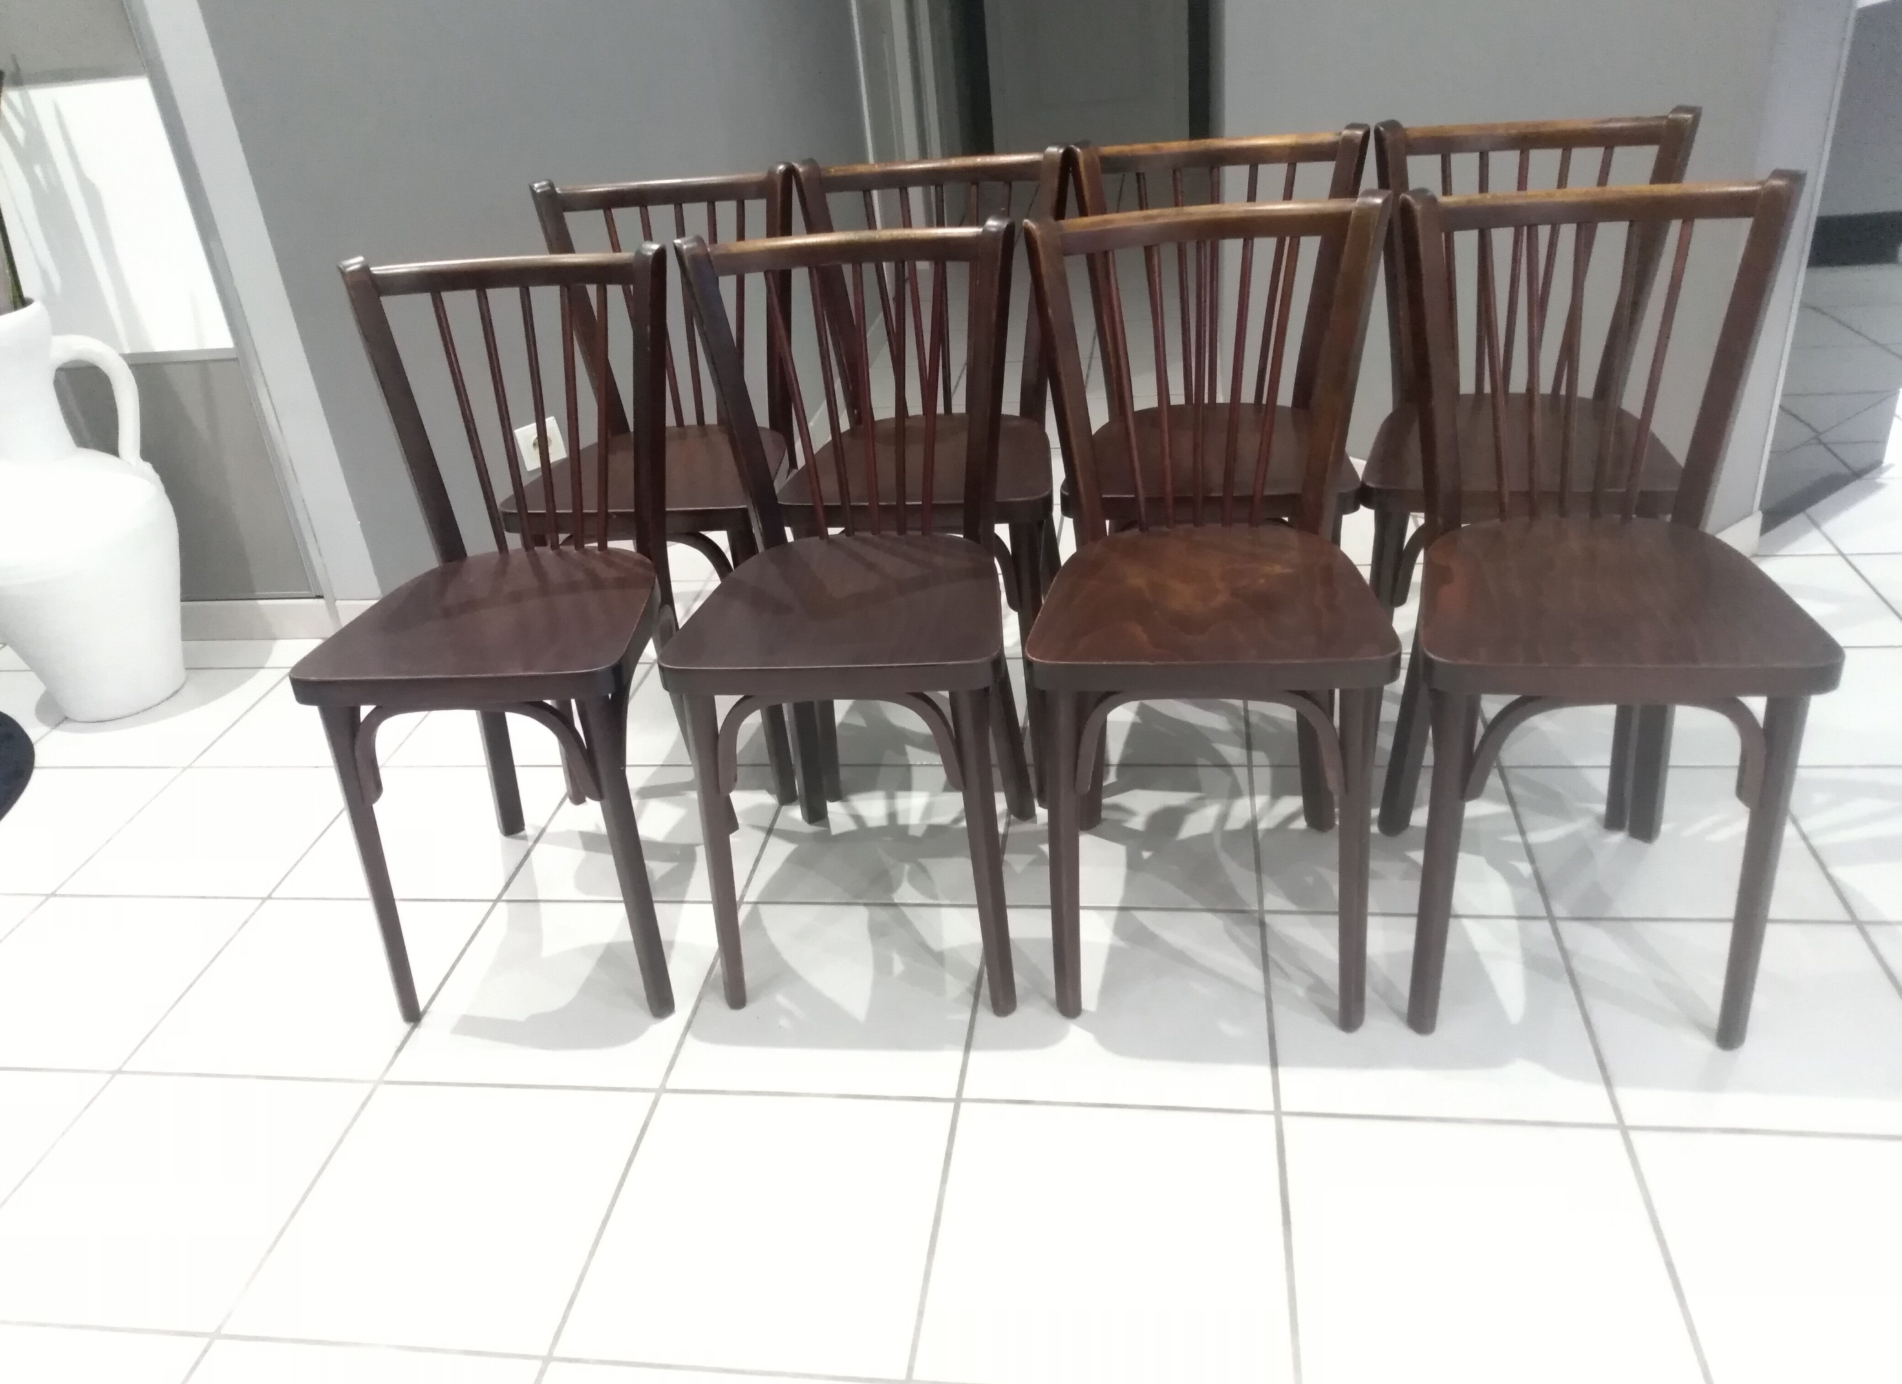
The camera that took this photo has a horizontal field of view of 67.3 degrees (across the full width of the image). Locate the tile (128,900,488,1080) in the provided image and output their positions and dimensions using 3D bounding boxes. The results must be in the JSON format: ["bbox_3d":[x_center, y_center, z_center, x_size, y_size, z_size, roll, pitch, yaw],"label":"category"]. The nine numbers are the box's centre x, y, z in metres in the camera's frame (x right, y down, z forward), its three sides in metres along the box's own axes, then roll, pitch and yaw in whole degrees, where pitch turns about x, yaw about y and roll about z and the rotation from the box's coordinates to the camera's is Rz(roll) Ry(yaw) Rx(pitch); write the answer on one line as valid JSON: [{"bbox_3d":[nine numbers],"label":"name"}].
[{"bbox_3d":[-0.812,0.376,1.842,0.338,0.010,0.335,-1,30,9],"label":"tile"}]

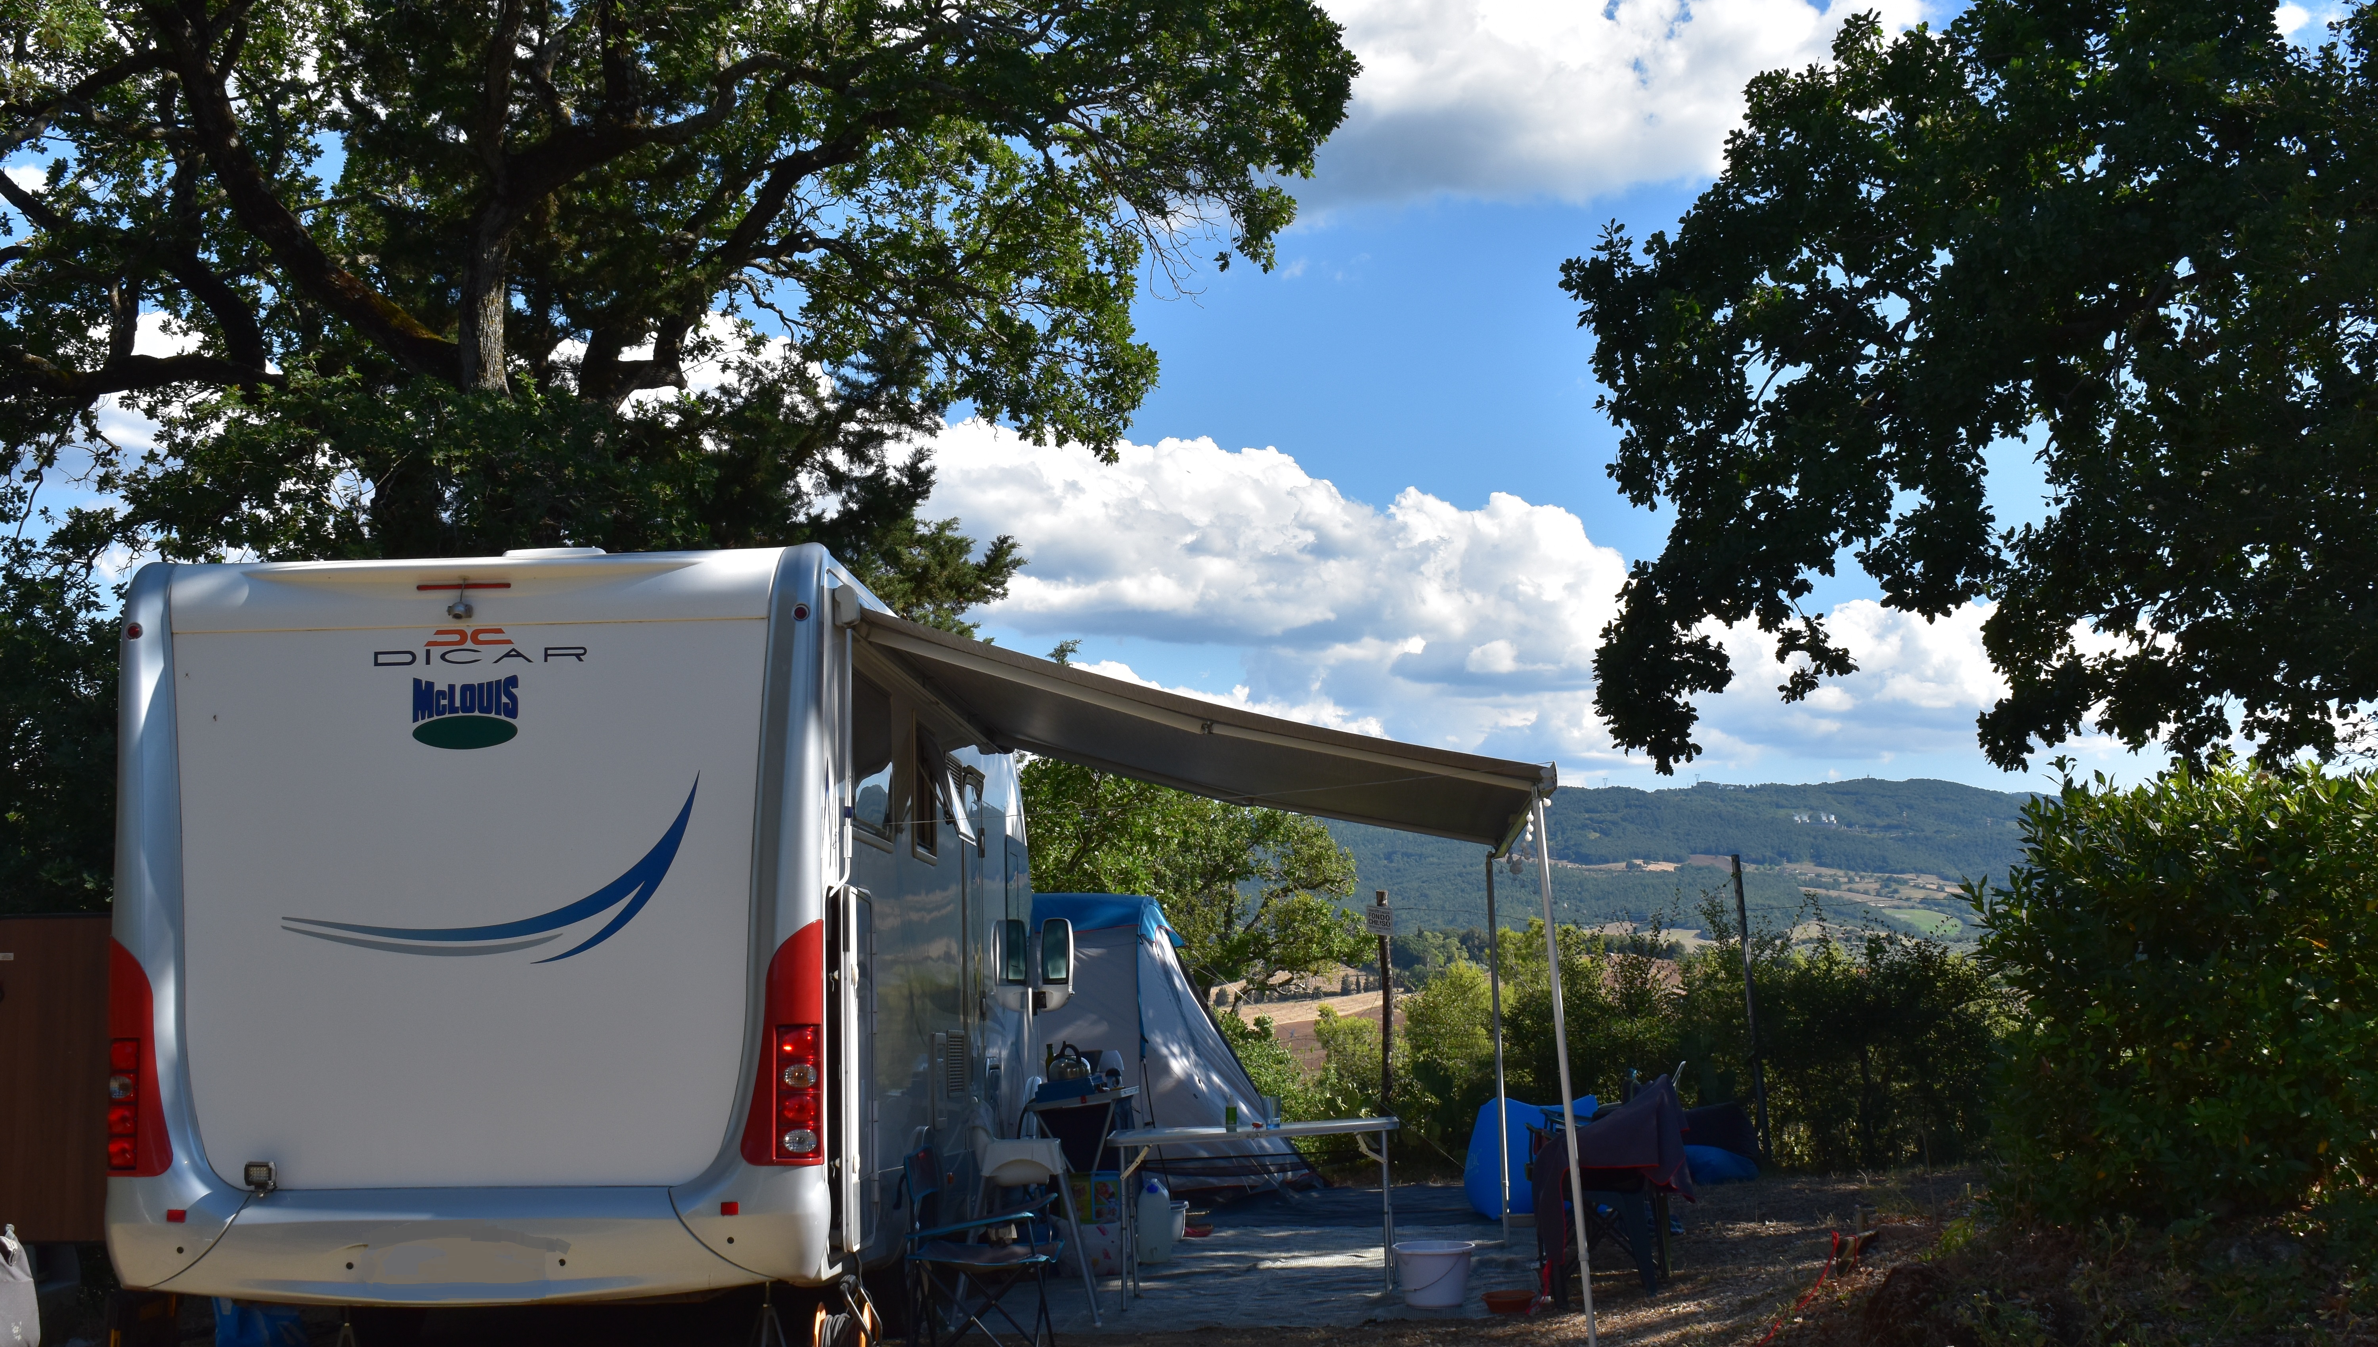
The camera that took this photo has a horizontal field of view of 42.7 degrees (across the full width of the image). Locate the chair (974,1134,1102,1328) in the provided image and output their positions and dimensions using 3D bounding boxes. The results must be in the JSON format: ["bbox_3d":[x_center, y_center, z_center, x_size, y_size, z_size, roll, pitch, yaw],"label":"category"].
[{"bbox_3d":[-0.661,2.198,12.407,0.590,0.870,0.570,-1,-7,1],"label":"chair"}]

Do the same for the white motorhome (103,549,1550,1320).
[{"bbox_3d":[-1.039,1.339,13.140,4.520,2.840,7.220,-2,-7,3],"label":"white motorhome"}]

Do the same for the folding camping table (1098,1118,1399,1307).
[{"bbox_3d":[0.289,2.264,12.769,1.200,0.700,0.600,-3,-6,4],"label":"folding camping table"}]

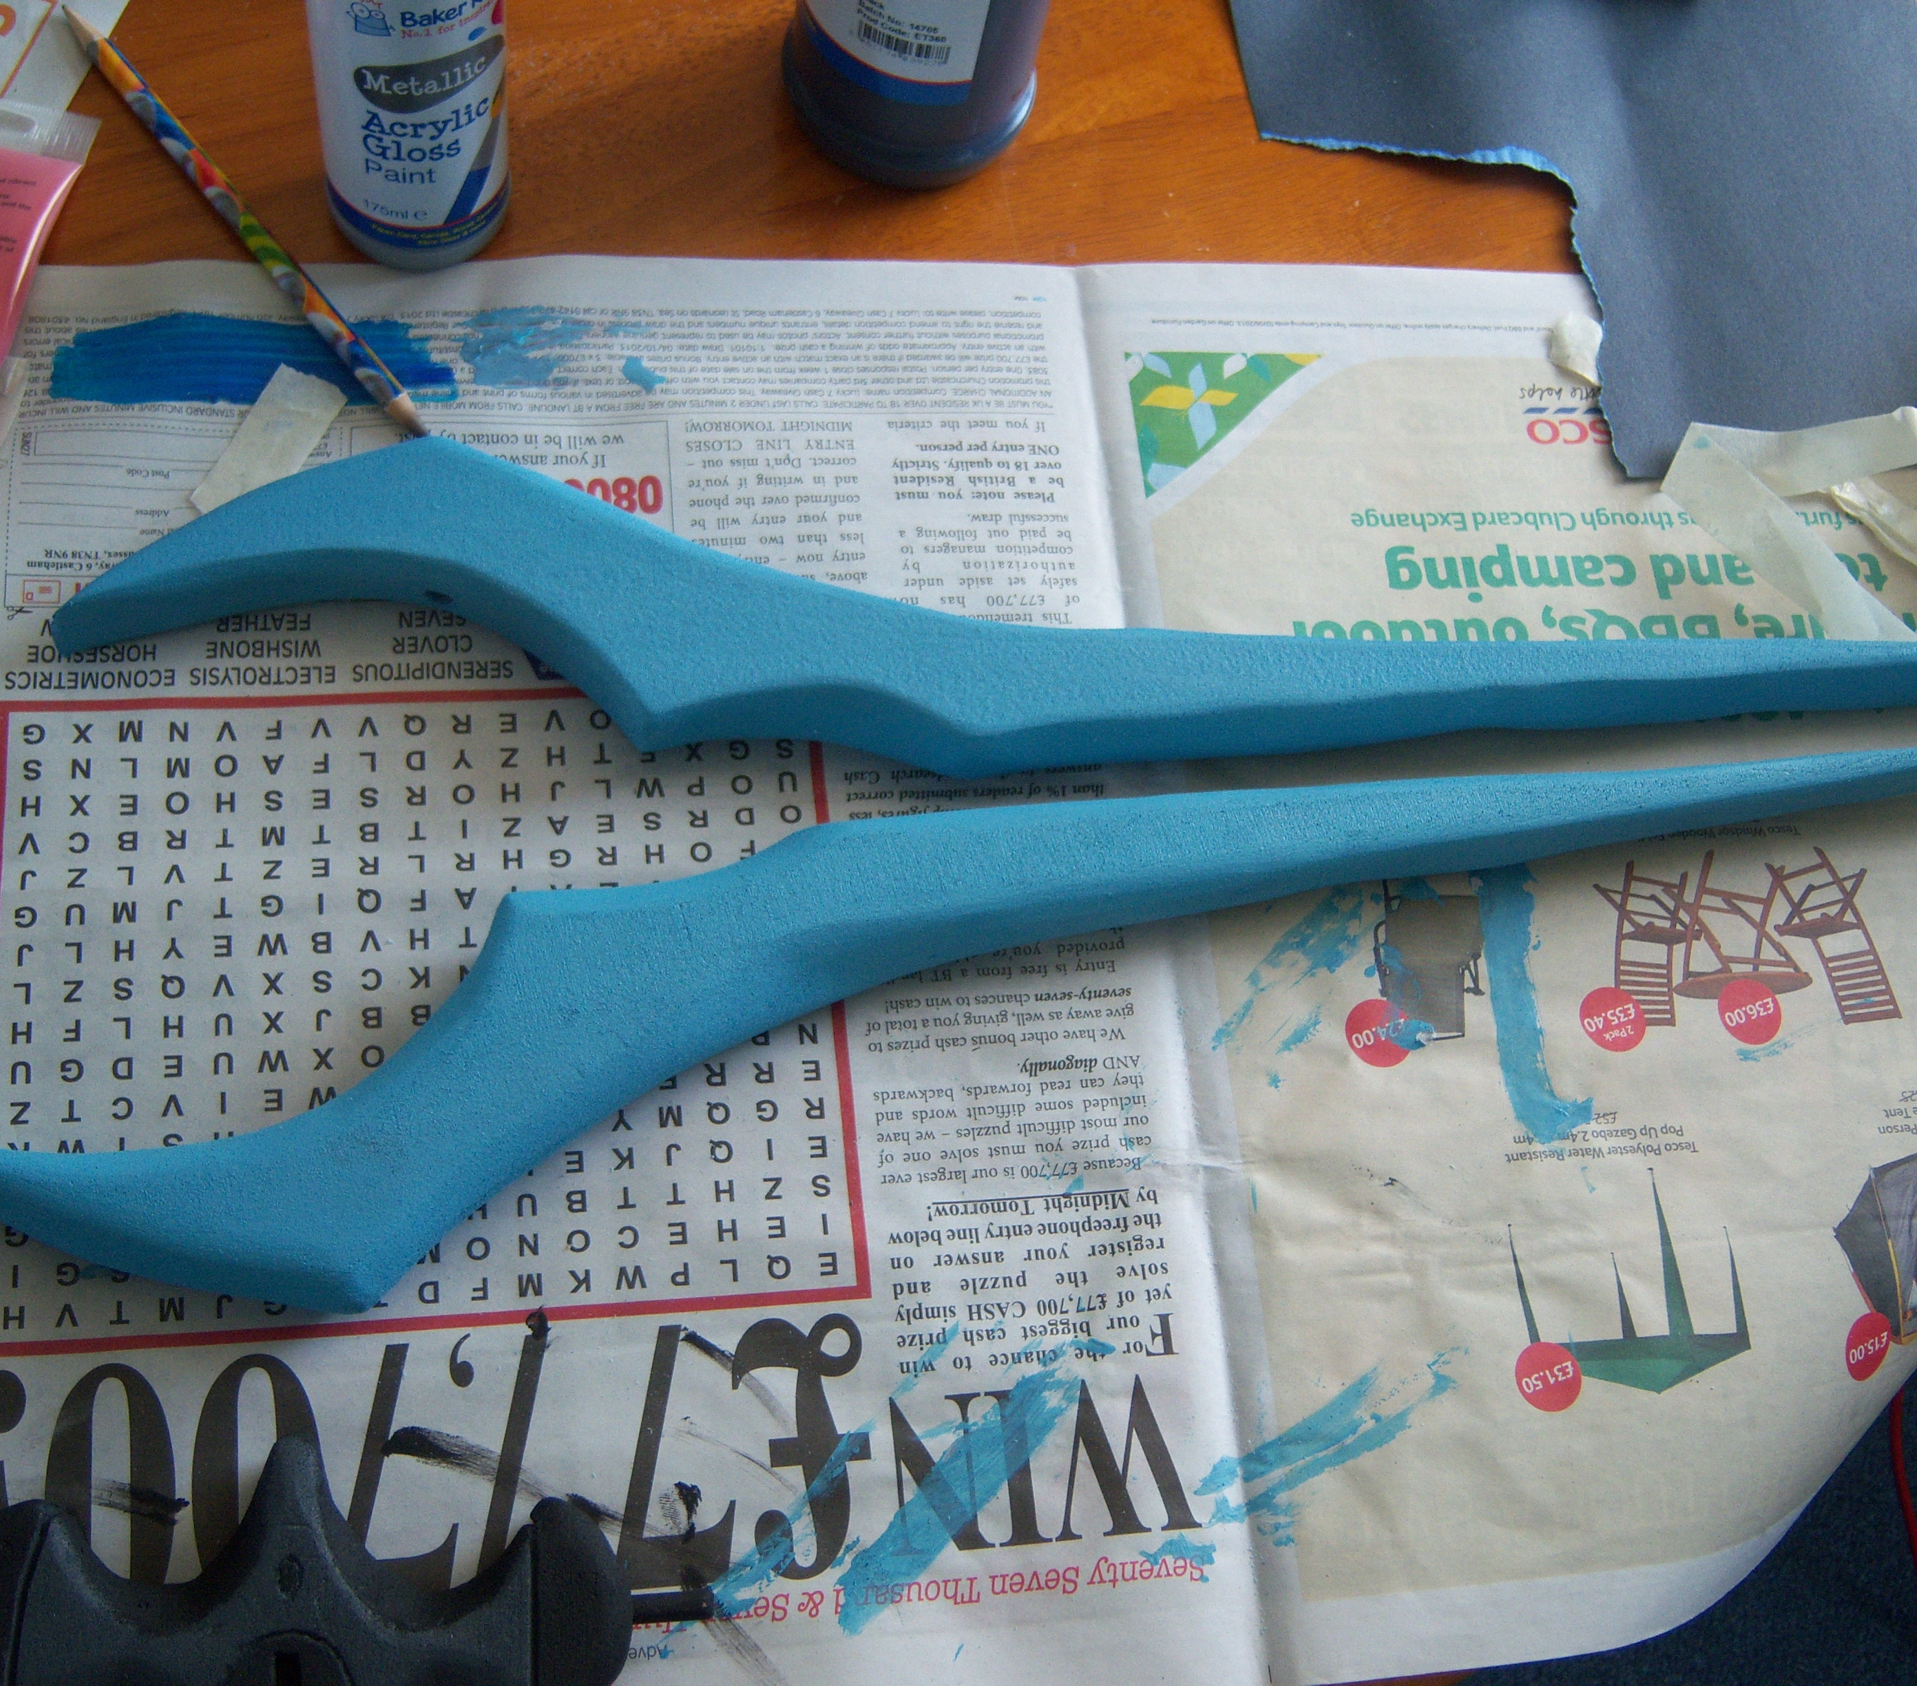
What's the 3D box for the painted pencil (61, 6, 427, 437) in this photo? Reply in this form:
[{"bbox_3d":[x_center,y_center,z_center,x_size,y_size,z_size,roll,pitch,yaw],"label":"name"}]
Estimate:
[{"bbox_3d":[-0.184,-0.161,0.601,0.007,0.007,0.158,-37,80,-20],"label":"painted pencil"}]

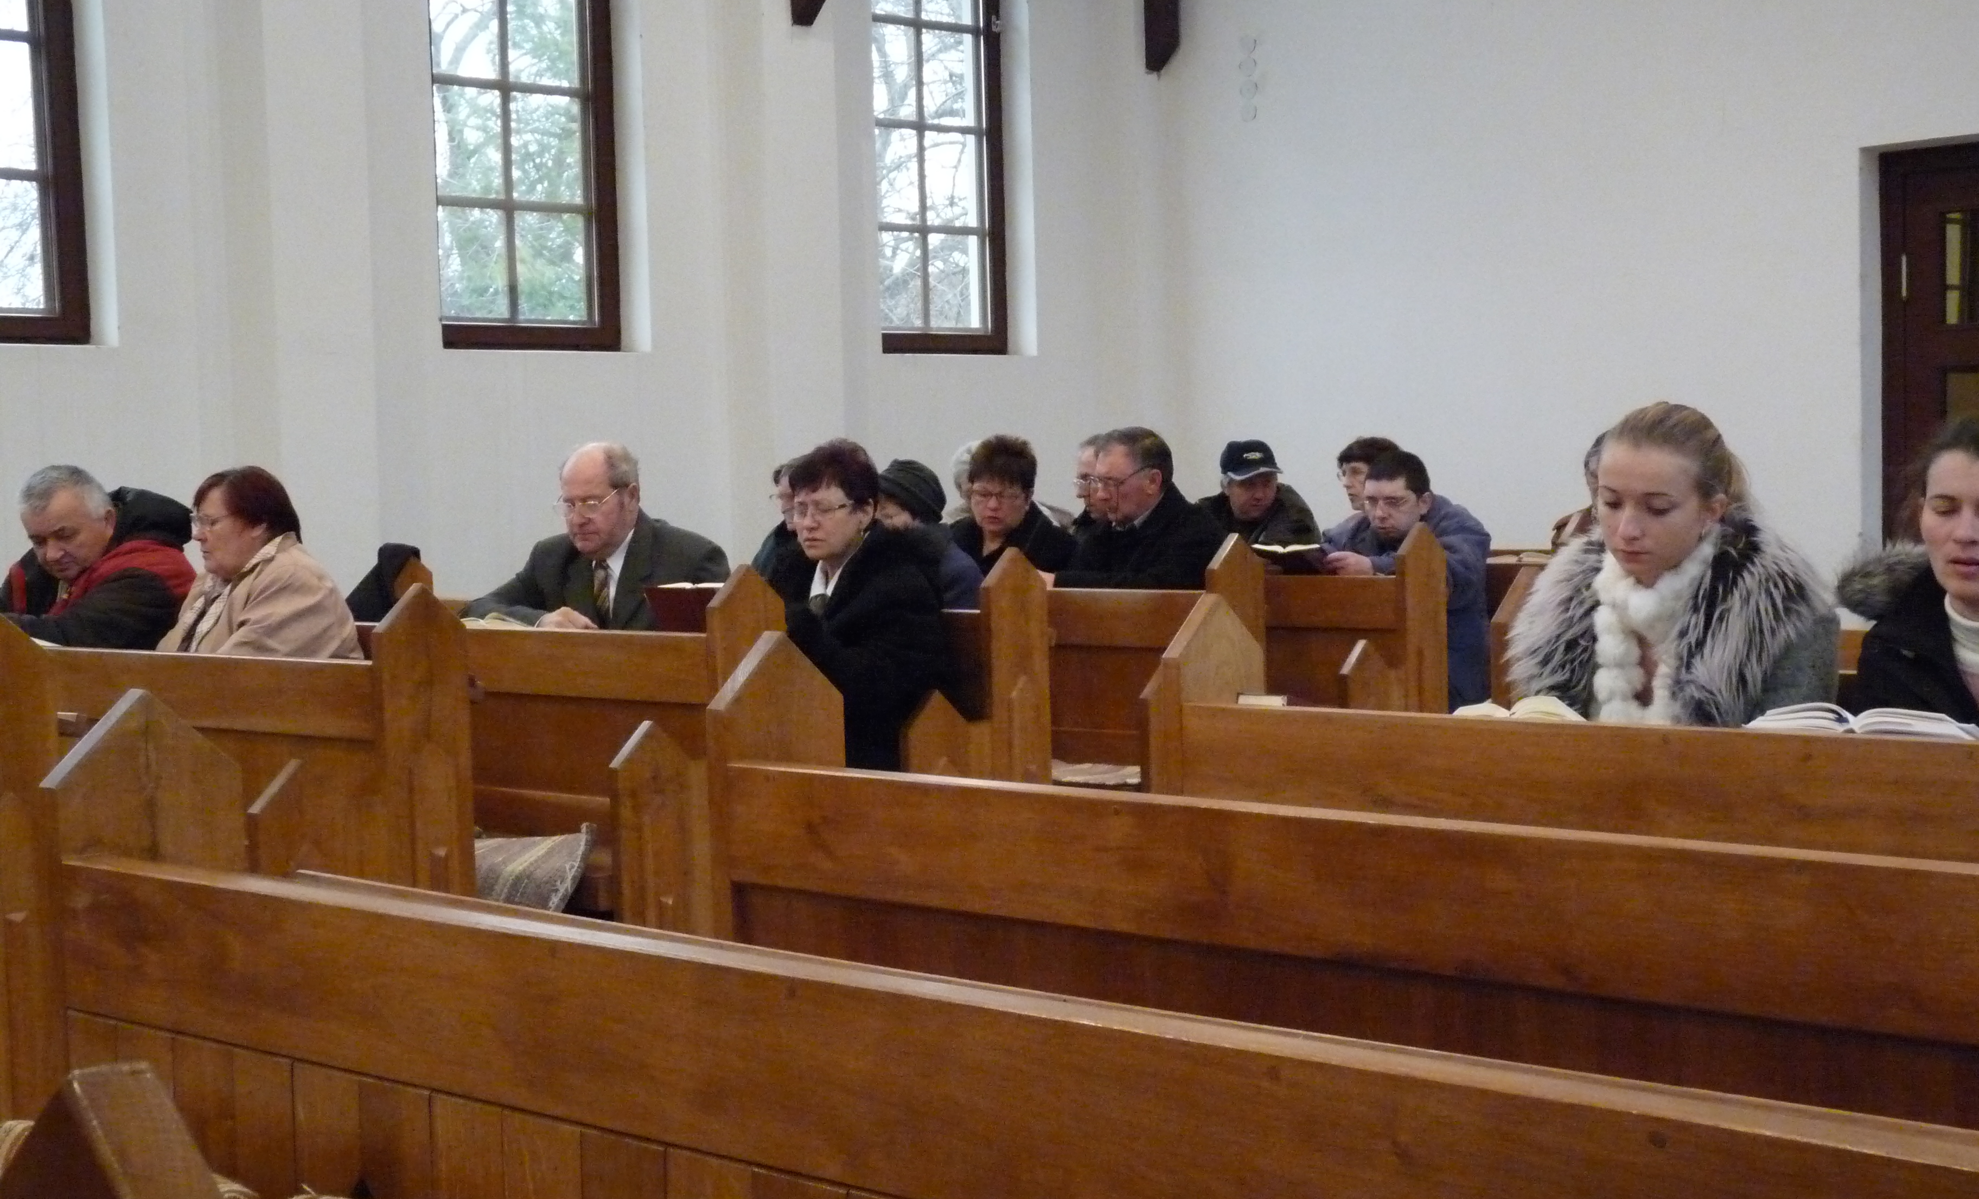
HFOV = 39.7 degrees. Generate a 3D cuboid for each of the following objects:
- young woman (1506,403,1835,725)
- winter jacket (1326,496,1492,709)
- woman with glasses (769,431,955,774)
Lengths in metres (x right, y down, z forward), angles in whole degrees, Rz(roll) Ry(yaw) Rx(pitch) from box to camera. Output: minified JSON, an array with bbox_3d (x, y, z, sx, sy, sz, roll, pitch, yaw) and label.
[{"bbox_3d":[0.917,0.381,3.734,0.500,1.280,0.700,1,4,43],"label":"young woman"},{"bbox_3d":[1.125,0.031,7.445,0.530,0.630,0.530,1,4,43],"label":"winter jacket"},{"bbox_3d":[-0.358,0.308,5.879,0.520,1.290,0.720,1,4,43],"label":"woman with glasses"}]

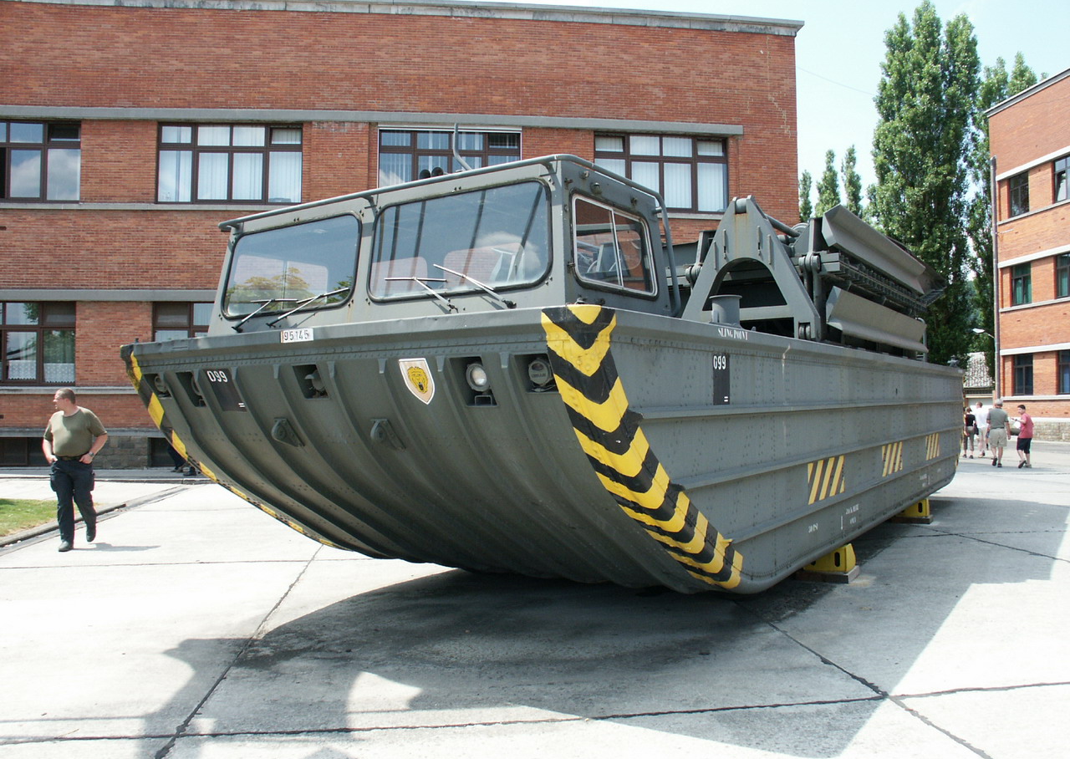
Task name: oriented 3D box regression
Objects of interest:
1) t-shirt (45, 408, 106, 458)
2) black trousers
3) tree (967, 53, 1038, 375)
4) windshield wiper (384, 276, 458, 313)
[{"bbox_3d":[-5.068,0.581,9.550,0.640,0.580,0.350,0,-2,-7],"label":"t-shirt"},{"bbox_3d":[-5.133,1.343,9.620,0.450,0.980,0.460,0,-2,-7],"label":"black trousers"},{"bbox_3d":[32.506,-9.611,59.600,5.300,25.930,5.300,-1,-2,29],"label":"tree"},{"bbox_3d":[-0.724,-0.526,5.298,0.640,0.280,0.080,-1,-11,34],"label":"windshield wiper"}]

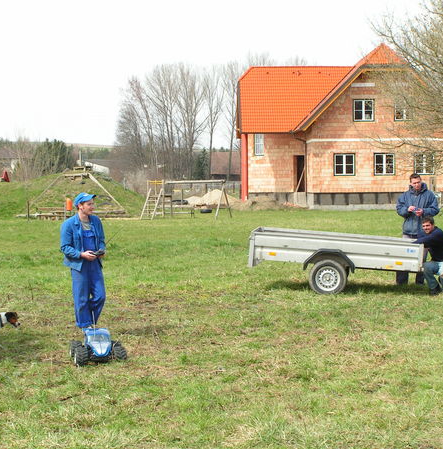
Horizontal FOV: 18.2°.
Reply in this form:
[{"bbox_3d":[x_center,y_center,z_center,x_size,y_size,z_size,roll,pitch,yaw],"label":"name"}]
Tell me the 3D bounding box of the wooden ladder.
[{"bbox_3d":[-3.424,-1.234,69.700,0.850,1.900,0.850,1,2,25],"label":"wooden ladder"}]

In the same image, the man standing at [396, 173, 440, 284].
[{"bbox_3d":[3.160,0.064,22.200,0.660,1.810,0.460,0,2,7],"label":"man standing"}]

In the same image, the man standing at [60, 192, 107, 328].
[{"bbox_3d":[-1.735,0.459,17.400,0.560,1.740,0.440,-1,2,-30],"label":"man standing"}]

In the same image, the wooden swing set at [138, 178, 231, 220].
[{"bbox_3d":[-1.770,-1.264,70.000,4.100,2.000,1.700,1,2,25],"label":"wooden swing set"}]

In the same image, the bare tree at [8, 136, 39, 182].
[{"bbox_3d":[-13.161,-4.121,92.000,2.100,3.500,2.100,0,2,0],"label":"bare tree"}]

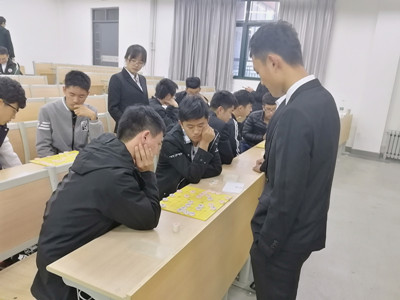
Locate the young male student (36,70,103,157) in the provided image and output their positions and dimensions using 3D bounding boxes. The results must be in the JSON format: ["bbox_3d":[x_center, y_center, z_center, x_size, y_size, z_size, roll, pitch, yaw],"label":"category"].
[{"bbox_3d":[-0.889,0.059,2.279,0.510,1.220,0.660,-6,17,-35],"label":"young male student"}]

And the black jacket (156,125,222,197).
[{"bbox_3d":[-0.087,0.110,2.007,0.460,0.560,0.440,-5,16,-31],"label":"black jacket"}]

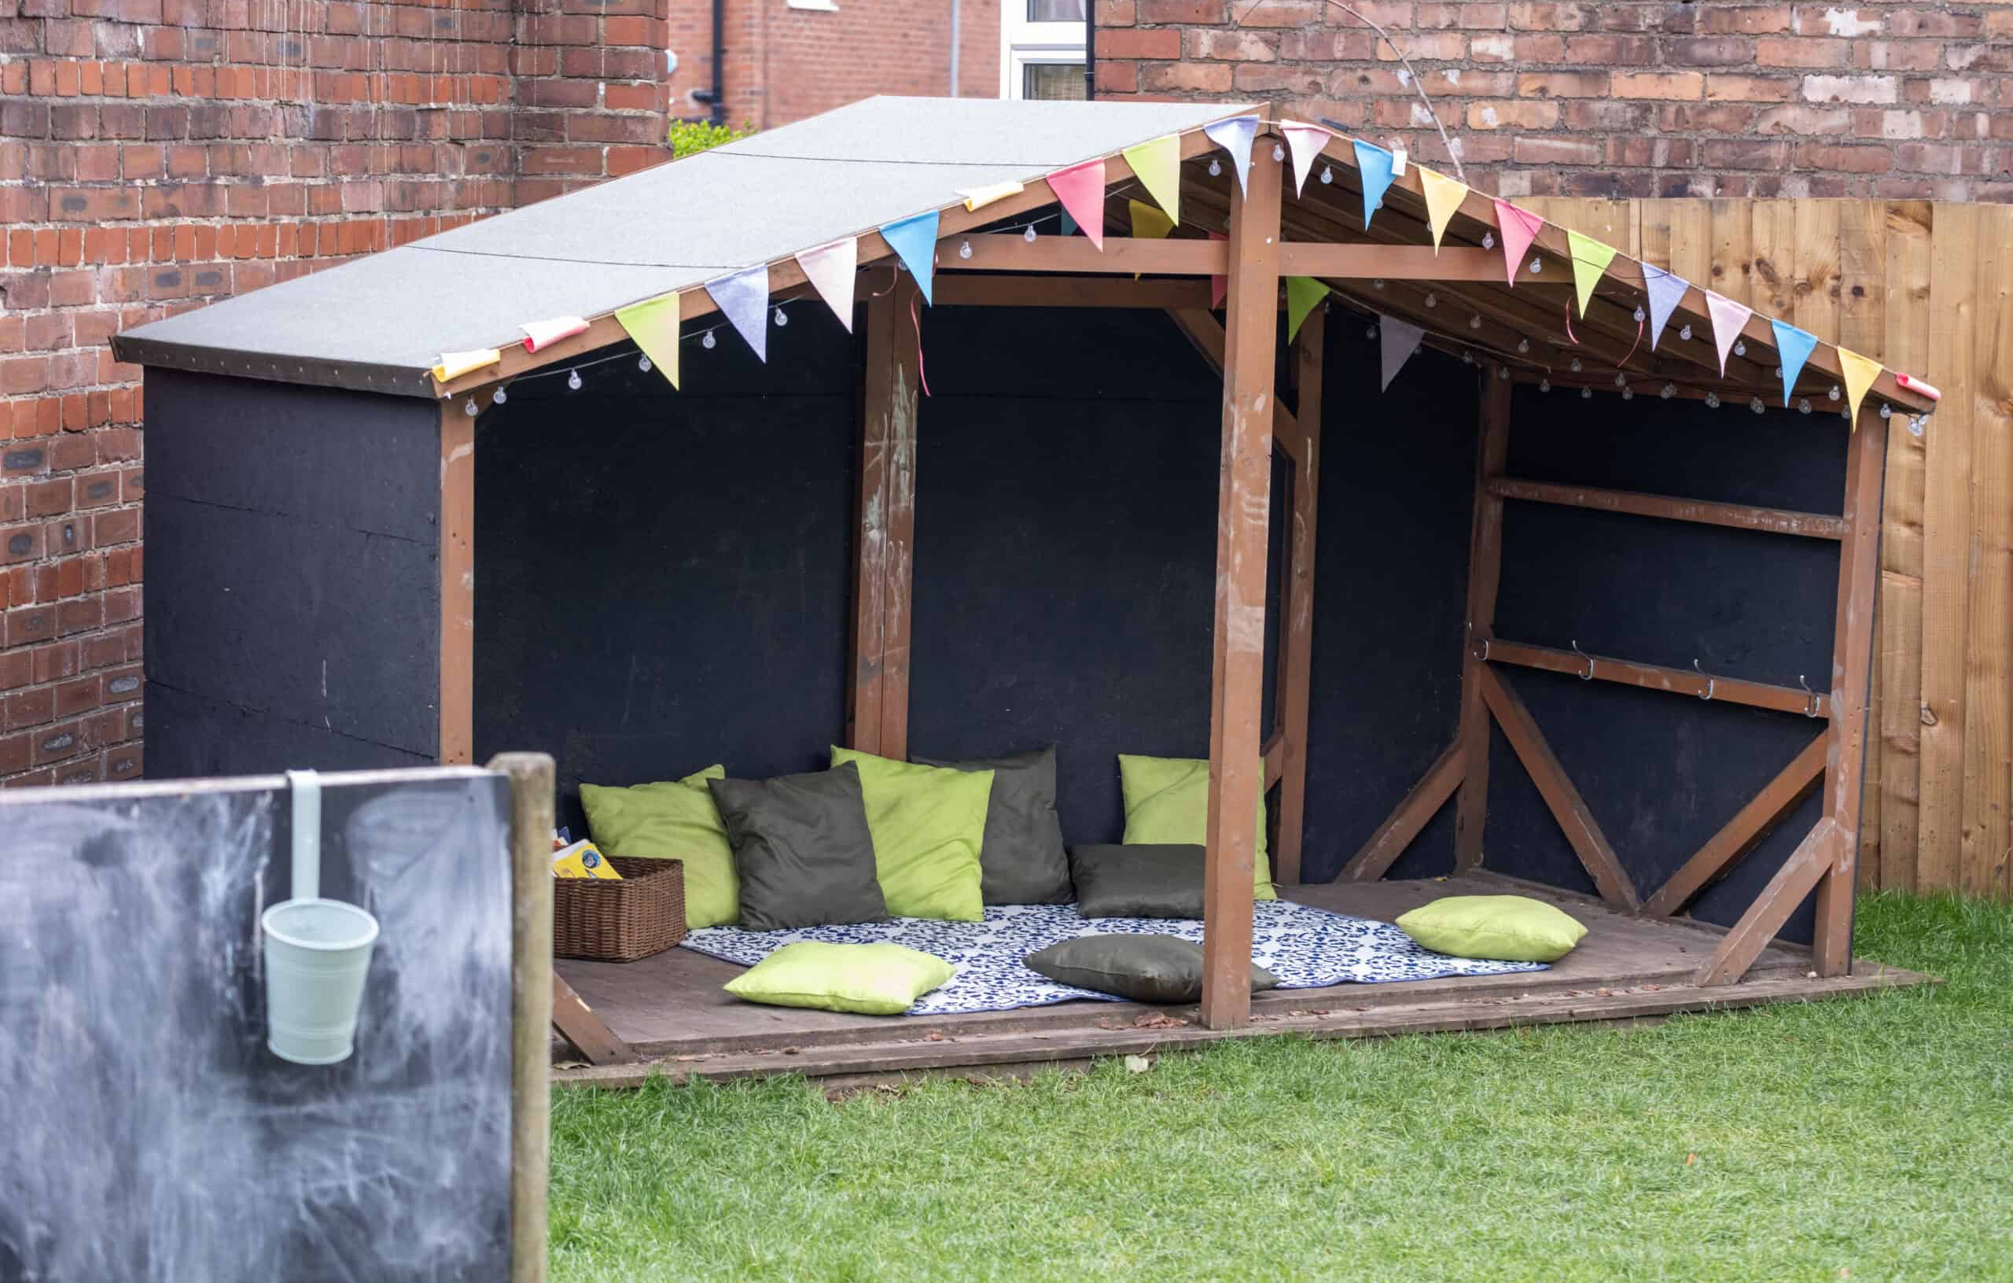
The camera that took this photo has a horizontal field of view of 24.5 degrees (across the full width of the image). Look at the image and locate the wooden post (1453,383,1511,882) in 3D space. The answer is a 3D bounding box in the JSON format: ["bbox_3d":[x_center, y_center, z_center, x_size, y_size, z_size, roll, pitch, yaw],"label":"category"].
[{"bbox_3d":[1.101,-0.033,10.799,0.065,1.145,0.040,-1,6,-32],"label":"wooden post"}]

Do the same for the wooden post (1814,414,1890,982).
[{"bbox_3d":[1.771,0.117,9.745,0.063,1.181,0.039,0,6,-32],"label":"wooden post"}]

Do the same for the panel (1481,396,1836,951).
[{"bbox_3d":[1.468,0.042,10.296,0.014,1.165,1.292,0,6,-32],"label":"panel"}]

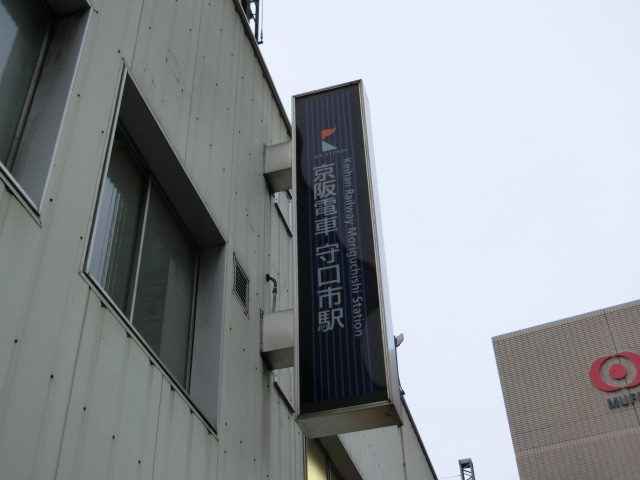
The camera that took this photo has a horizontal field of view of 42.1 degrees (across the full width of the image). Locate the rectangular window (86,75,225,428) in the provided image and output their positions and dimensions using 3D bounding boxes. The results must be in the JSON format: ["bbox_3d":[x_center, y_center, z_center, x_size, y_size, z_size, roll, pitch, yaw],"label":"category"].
[{"bbox_3d":[-1.013,0.118,5.184,0.196,1.582,1.765,-12,-41,11],"label":"rectangular window"}]

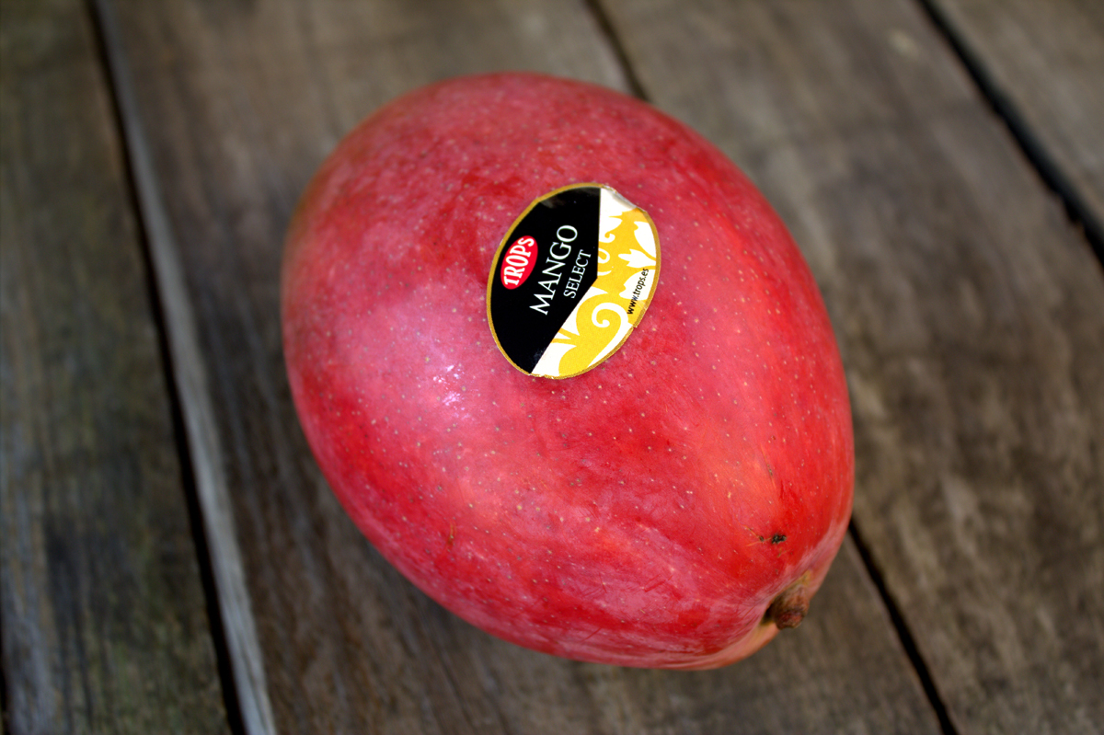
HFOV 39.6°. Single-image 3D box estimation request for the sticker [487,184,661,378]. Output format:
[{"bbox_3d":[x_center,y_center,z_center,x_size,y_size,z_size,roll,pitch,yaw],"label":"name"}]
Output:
[{"bbox_3d":[0.003,-0.014,0.238,0.026,0.003,0.034,15,71,18],"label":"sticker"}]

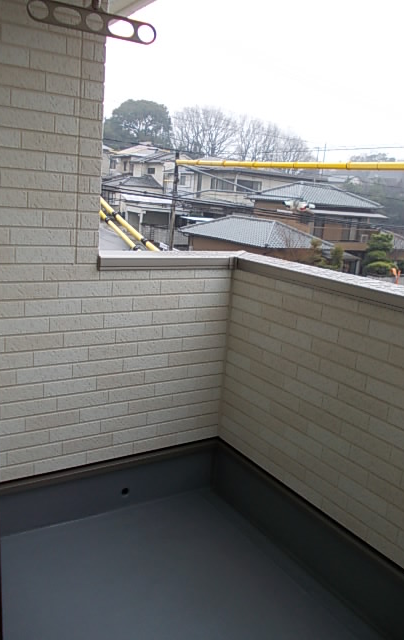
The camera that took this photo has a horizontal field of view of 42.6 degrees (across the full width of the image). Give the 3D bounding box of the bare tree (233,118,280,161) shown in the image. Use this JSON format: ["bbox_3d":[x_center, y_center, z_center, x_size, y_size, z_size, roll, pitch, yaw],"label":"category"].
[{"bbox_3d":[8.356,-26.005,77.993,7.199,8.713,7.199,4,13,0],"label":"bare tree"}]

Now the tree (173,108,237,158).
[{"bbox_3d":[0.353,-25.562,74.133,9.139,9.361,9.139,4,13,0],"label":"tree"}]

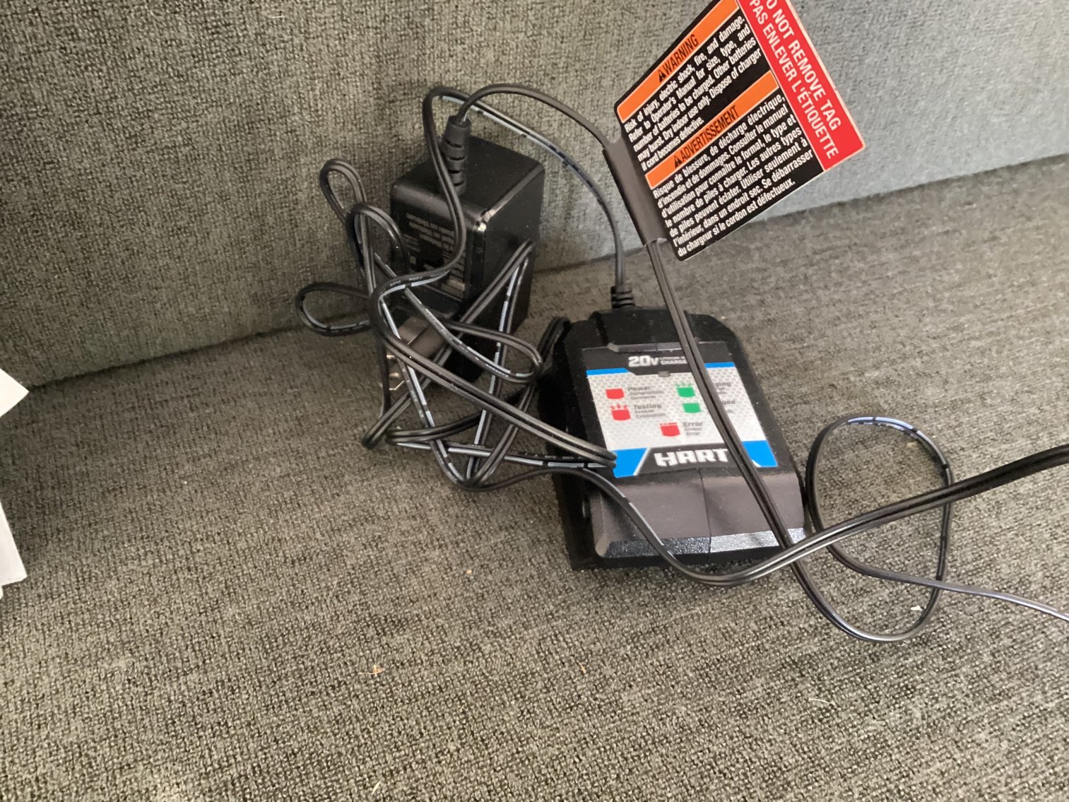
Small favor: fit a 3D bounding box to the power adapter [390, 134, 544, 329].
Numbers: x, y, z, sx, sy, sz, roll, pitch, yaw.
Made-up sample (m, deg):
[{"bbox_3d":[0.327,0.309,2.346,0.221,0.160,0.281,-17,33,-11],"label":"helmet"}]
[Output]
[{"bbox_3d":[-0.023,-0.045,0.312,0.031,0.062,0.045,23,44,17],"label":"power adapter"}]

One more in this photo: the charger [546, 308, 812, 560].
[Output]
[{"bbox_3d":[0.040,0.005,0.297,0.070,0.023,0.093,-3,44,-9],"label":"charger"}]

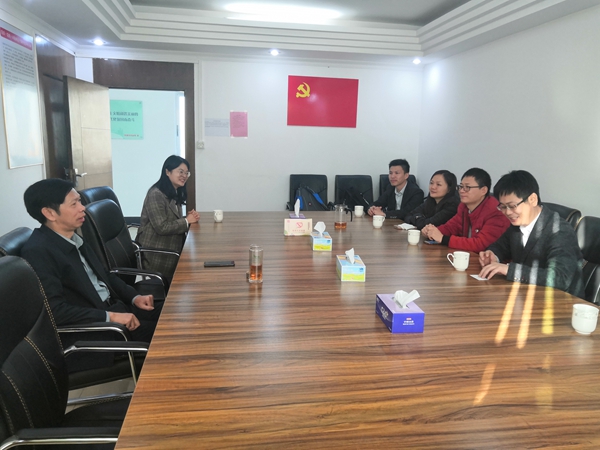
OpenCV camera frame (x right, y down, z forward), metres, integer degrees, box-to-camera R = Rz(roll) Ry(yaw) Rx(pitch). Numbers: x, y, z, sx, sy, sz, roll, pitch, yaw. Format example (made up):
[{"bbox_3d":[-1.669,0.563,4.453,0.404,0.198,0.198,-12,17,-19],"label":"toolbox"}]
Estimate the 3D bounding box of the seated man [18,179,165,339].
[{"bbox_3d":[-0.824,0.420,2.093,0.780,1.220,0.550,0,11,-6],"label":"seated man"}]

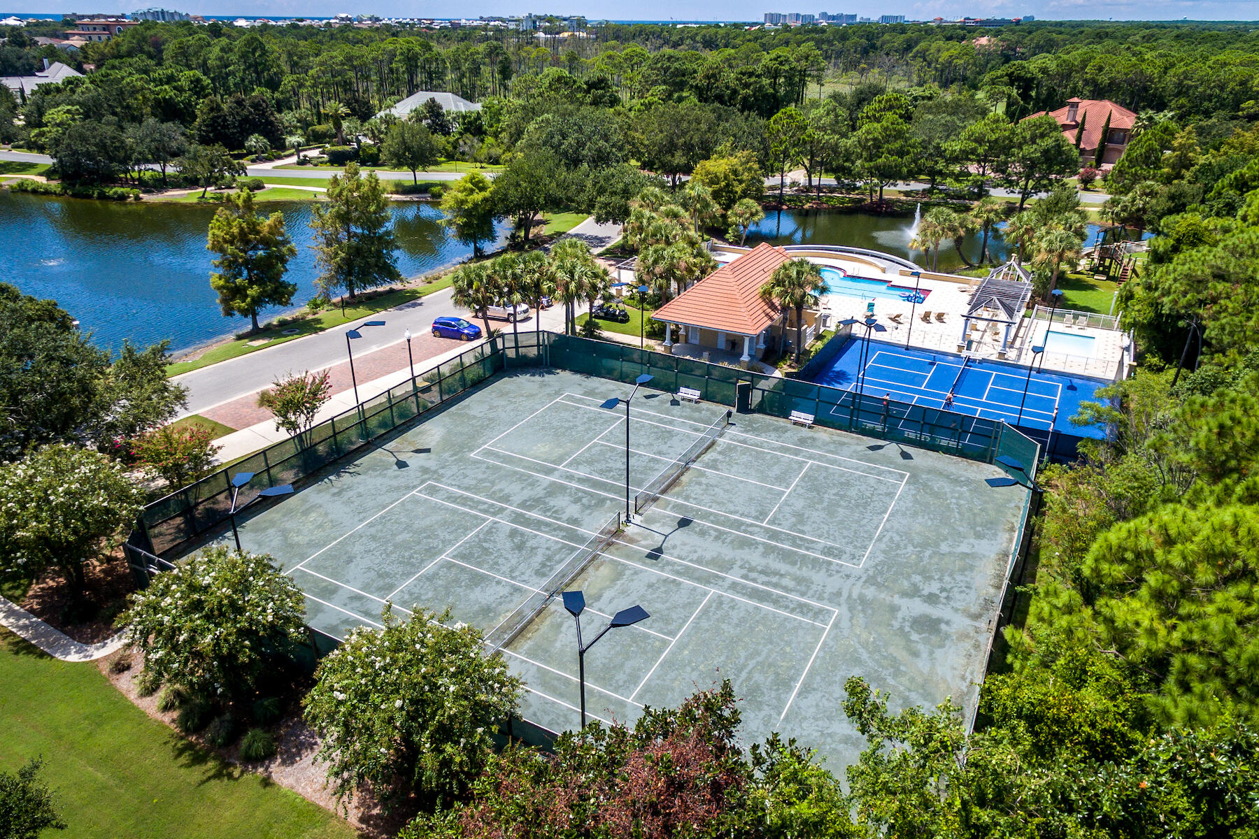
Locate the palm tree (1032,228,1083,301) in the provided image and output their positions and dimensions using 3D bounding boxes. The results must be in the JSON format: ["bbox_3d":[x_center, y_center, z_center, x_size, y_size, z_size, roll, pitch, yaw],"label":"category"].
[{"bbox_3d":[42.232,-15.067,68.105,4.300,7.000,4.300,16,30,28],"label":"palm tree"}]

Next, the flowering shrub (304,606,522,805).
[{"bbox_3d":[-7.843,10.787,26.058,7.600,6.200,7.600,-12,32,-21],"label":"flowering shrub"}]

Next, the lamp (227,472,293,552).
[{"bbox_3d":[-15.059,6.396,29.417,2.900,7.300,2.200,16,30,29],"label":"lamp"}]

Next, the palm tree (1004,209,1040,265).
[{"bbox_3d":[41.440,-18.110,73.670,3.600,7.020,3.600,14,33,22],"label":"palm tree"}]

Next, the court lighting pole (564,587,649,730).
[{"bbox_3d":[-1.146,9.650,23.480,3.211,7.878,2.312,17,31,29],"label":"court lighting pole"}]

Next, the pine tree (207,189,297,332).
[{"bbox_3d":[-31.290,-12.590,57.520,6.700,11.780,6.700,-13,32,-22],"label":"pine tree"}]

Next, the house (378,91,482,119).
[{"bbox_3d":[-47.540,-74.080,167.500,22.000,8.500,15.000,3,30,4],"label":"house"}]

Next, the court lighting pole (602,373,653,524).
[{"bbox_3d":[-0.081,2.236,38.601,1.300,8.594,4.200,16,33,25],"label":"court lighting pole"}]

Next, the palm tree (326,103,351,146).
[{"bbox_3d":[-61.048,-61.252,145.657,5.000,8.800,5.000,-9,28,-19],"label":"palm tree"}]

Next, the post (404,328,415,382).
[{"bbox_3d":[-16.430,-4.214,52.501,0.500,5.697,0.500,-9,31,-16],"label":"post"}]

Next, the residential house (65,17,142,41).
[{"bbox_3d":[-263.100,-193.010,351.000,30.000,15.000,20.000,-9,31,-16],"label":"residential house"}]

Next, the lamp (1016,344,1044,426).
[{"bbox_3d":[25.740,-1.560,44.920,0.800,6.570,1.400,18,34,27],"label":"lamp"}]

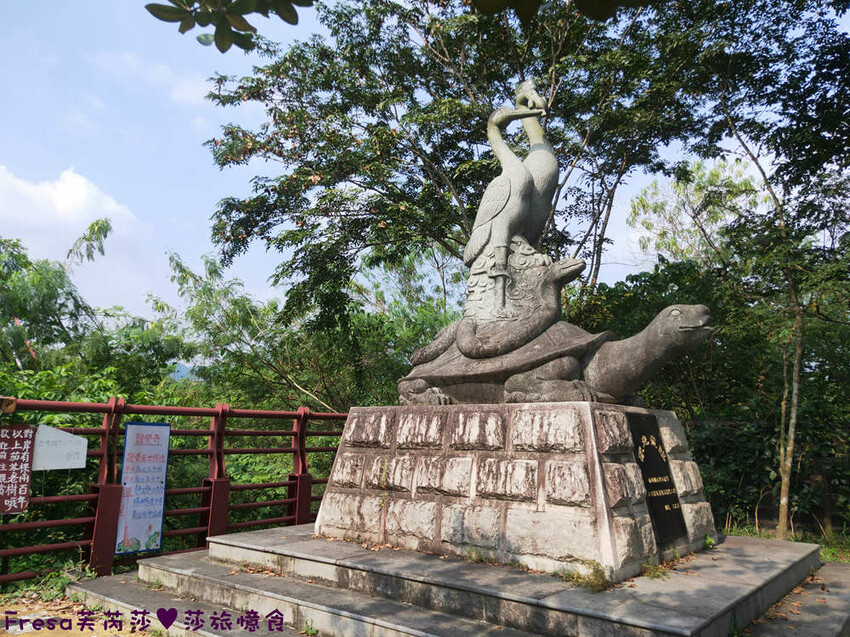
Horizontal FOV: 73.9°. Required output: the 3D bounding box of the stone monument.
[{"bbox_3d":[0.991,-0.237,5.770,3.359,4.640,2.263,-10,-17,39],"label":"stone monument"}]

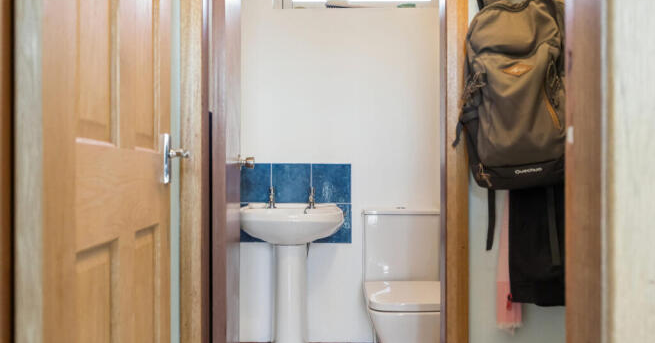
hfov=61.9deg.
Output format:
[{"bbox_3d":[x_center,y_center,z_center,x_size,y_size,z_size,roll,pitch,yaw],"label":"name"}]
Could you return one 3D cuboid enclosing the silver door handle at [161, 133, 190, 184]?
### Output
[{"bbox_3d":[-0.384,-0.033,1.380,0.065,0.130,0.105,0,0,-3],"label":"silver door handle"}]

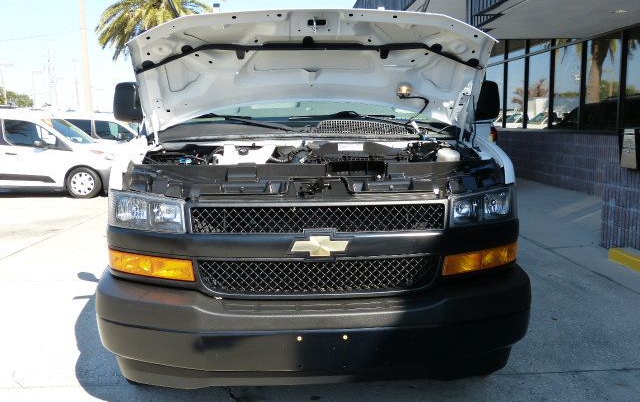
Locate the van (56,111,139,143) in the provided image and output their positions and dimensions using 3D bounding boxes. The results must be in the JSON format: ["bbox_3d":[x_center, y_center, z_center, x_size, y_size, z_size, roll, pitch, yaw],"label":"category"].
[{"bbox_3d":[-5.700,-1.540,16.700,4.600,1.830,1.850,0,8,6],"label":"van"}]

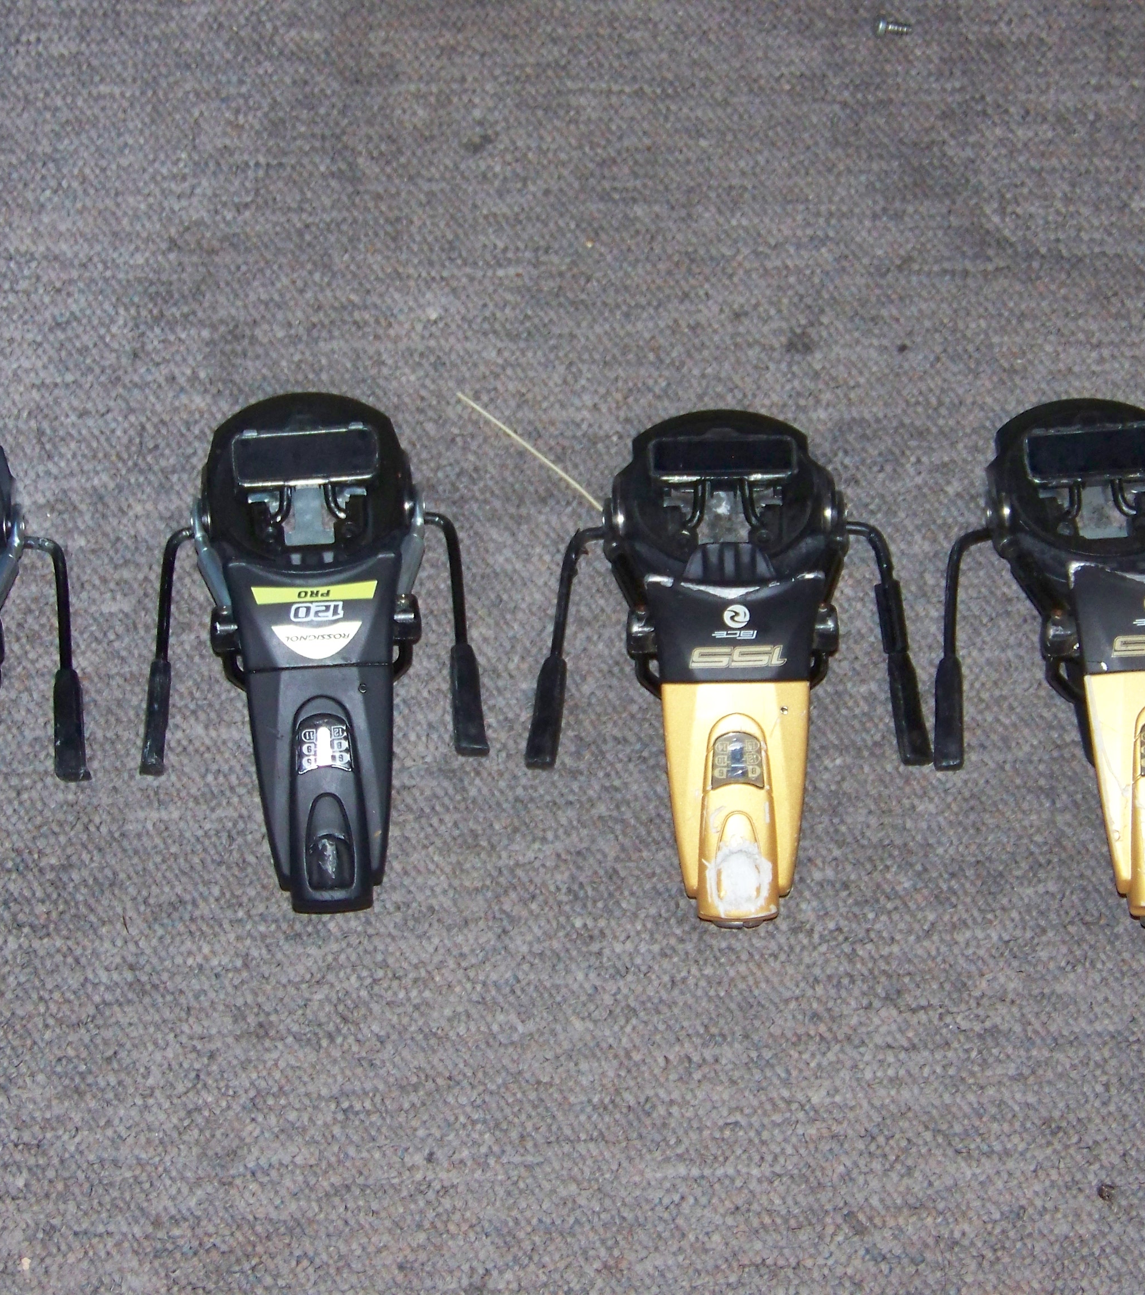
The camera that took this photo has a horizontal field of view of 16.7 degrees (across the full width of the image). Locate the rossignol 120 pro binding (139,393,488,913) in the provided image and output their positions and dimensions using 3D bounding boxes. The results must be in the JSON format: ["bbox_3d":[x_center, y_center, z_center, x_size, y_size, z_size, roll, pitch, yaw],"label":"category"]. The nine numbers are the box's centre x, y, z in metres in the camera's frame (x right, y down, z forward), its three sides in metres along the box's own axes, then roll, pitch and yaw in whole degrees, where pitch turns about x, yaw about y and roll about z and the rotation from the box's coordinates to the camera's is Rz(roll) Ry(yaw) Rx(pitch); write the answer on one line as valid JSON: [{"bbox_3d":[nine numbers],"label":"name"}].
[{"bbox_3d":[-0.096,-0.008,1.388,0.124,0.064,0.207,-4,65,-2],"label":"rossignol 120 pro binding"}]

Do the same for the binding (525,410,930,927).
[{"bbox_3d":[0.055,-0.003,1.386,0.145,0.064,0.205,-1,65,0],"label":"binding"}]

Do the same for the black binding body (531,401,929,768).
[{"bbox_3d":[0.054,-0.032,1.402,0.145,0.060,0.138,-1,65,0],"label":"black binding body"}]

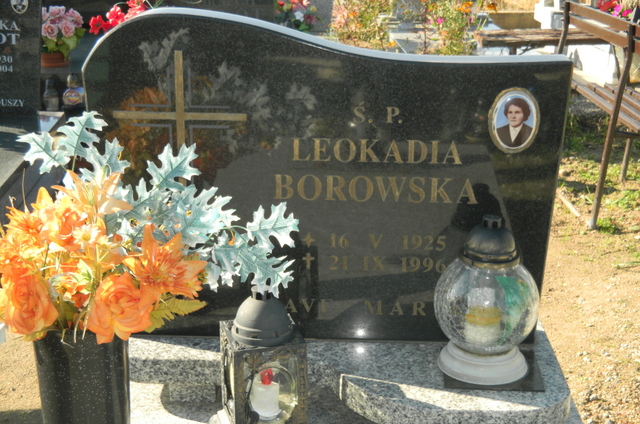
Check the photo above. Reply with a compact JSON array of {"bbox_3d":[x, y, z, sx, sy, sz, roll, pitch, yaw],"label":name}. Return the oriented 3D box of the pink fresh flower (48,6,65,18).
[{"bbox_3d":[-1.218,-0.922,4.700,0.075,0.060,0.065,-1,18,-6],"label":"pink fresh flower"}]

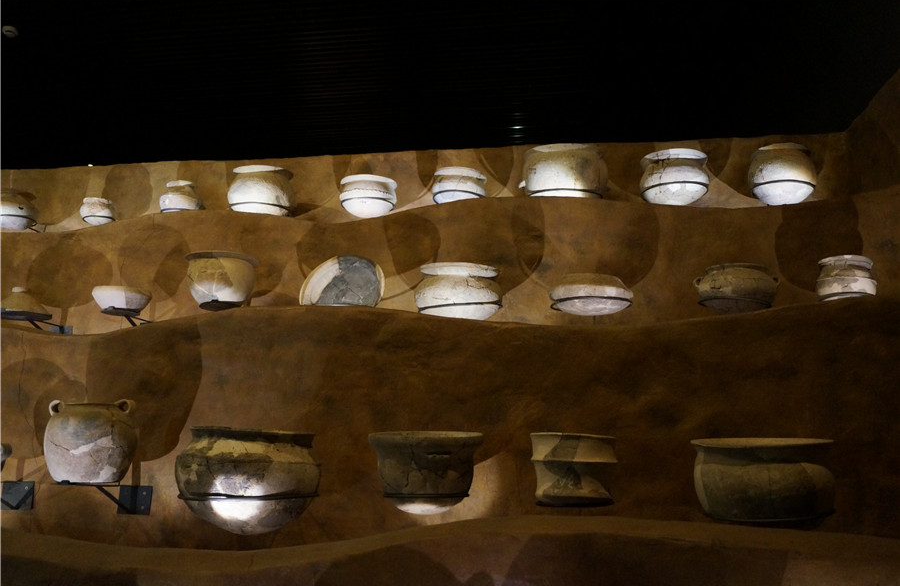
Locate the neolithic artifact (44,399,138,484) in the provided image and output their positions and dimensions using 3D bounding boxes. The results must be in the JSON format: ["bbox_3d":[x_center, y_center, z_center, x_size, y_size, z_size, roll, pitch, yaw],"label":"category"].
[{"bbox_3d":[-0.988,0.408,2.339,0.244,0.225,0.244,3,-10,-14],"label":"neolithic artifact"}]

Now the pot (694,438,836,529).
[{"bbox_3d":[0.777,0.477,2.105,0.330,0.208,0.330,-1,-11,7],"label":"pot"}]

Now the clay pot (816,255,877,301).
[{"bbox_3d":[1.271,-0.026,2.722,0.178,0.156,0.178,-3,-10,15],"label":"clay pot"}]

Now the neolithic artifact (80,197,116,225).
[{"bbox_3d":[-1.701,-0.380,4.098,0.152,0.128,0.152,0,-11,0],"label":"neolithic artifact"}]

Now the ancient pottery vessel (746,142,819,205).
[{"bbox_3d":[1.316,-0.455,3.365,0.251,0.220,0.251,-2,-10,13],"label":"ancient pottery vessel"}]

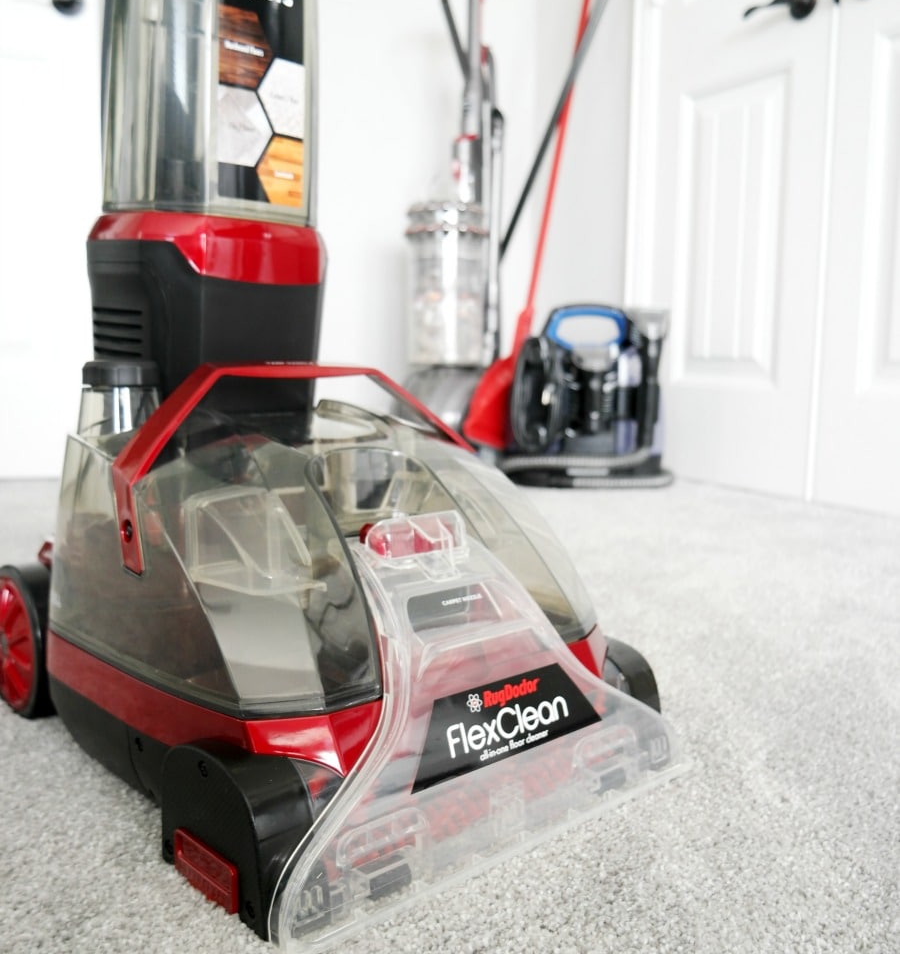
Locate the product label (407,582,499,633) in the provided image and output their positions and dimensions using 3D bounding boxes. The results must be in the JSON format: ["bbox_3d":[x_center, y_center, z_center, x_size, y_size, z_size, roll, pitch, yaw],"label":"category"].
[{"bbox_3d":[0.002,0.083,0.573,0.067,0.027,0.004,-7,-22,-38],"label":"product label"}]

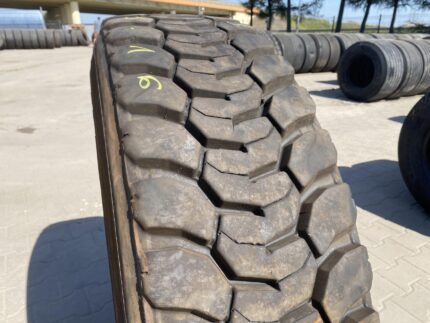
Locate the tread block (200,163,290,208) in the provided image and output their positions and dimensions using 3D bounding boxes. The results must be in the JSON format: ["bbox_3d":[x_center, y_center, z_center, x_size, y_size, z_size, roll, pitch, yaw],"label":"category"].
[{"bbox_3d":[0.035,0.028,0.343,0.101,0.047,0.018,4,-23,-13],"label":"tread block"}]

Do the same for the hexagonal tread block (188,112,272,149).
[{"bbox_3d":[0.019,-0.035,0.370,0.101,0.018,0.047,3,60,-12],"label":"hexagonal tread block"}]

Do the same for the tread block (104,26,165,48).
[{"bbox_3d":[-0.114,-0.178,0.471,0.081,0.018,0.057,-3,41,-2],"label":"tread block"}]

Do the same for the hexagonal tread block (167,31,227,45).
[{"bbox_3d":[-0.021,-0.173,0.473,0.097,0.018,0.044,-13,46,-24],"label":"hexagonal tread block"}]

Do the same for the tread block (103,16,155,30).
[{"bbox_3d":[-0.136,-0.218,0.524,0.081,0.018,0.057,-5,34,-2],"label":"tread block"}]

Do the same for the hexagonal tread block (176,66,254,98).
[{"bbox_3d":[0.001,-0.094,0.405,0.101,0.018,0.047,2,53,-11],"label":"hexagonal tread block"}]

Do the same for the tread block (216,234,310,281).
[{"bbox_3d":[0.049,0.096,0.324,0.101,0.047,0.018,5,-16,-15],"label":"tread block"}]

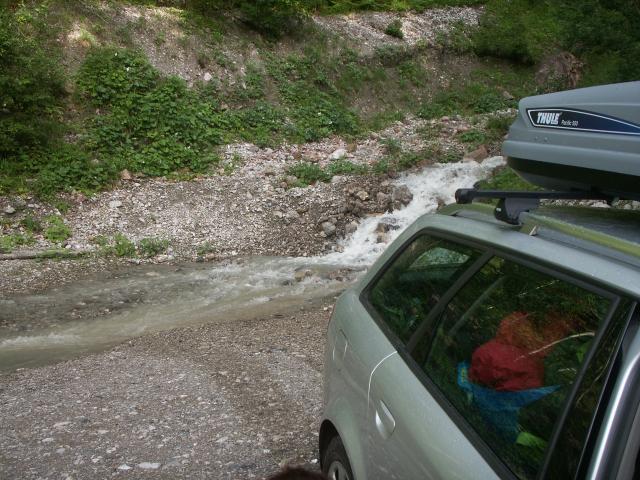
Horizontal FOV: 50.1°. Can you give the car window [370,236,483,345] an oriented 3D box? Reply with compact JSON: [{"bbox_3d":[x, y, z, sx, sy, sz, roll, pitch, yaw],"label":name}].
[{"bbox_3d":[0.329,0.141,2.361,0.050,0.376,0.822,23,5,-12],"label":"car window"}]

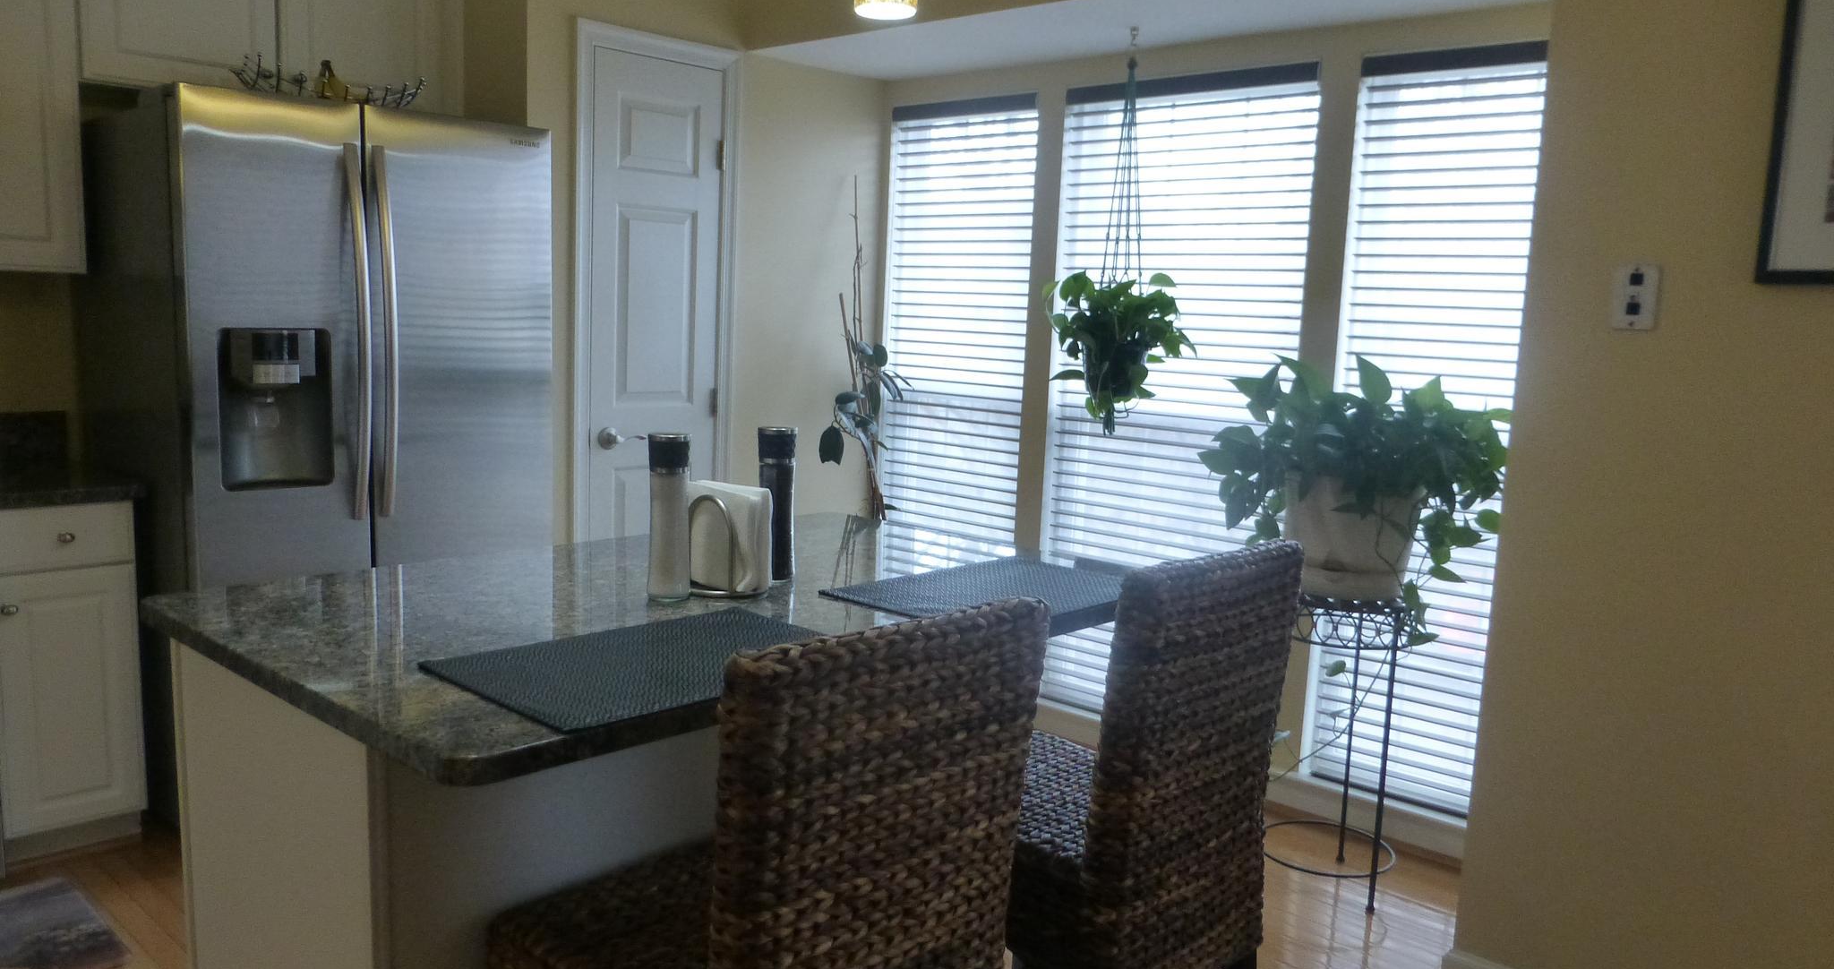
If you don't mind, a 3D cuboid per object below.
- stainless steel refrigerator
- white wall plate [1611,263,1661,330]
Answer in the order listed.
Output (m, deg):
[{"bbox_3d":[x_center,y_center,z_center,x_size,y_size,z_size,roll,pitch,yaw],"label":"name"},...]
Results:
[{"bbox_3d":[-1.606,-0.075,3.473,0.900,1.785,0.908,10,11,42],"label":"stainless steel refrigerator"},{"bbox_3d":[1.302,-0.338,2.304,0.071,0.116,0.008,9,10,41],"label":"white wall plate"}]

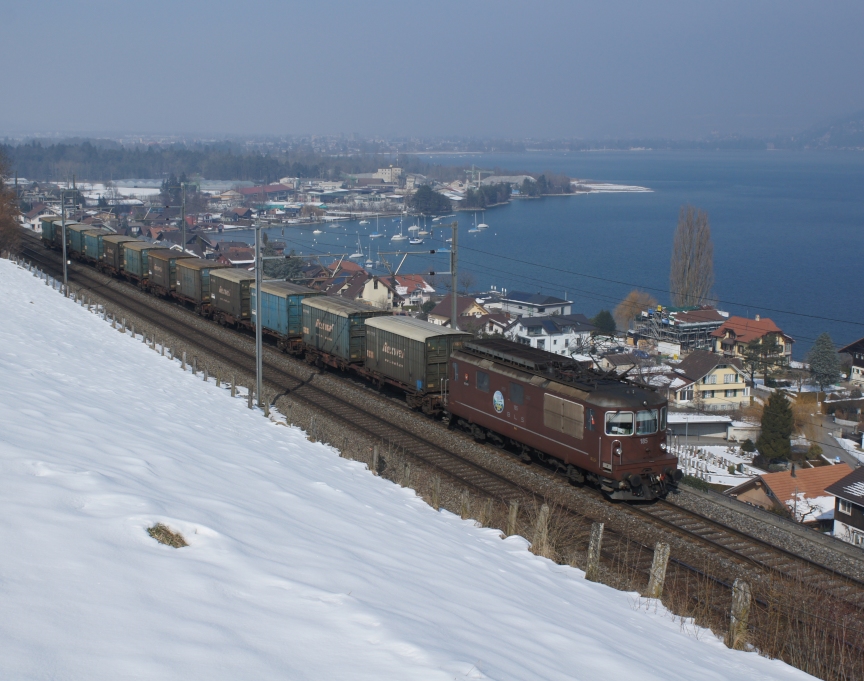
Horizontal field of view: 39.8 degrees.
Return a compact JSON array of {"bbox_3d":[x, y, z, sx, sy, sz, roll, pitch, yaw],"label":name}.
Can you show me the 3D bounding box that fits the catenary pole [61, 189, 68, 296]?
[{"bbox_3d":[-33.705,-8.969,109.687,0.320,9.653,0.320,-5,11,-27],"label":"catenary pole"}]

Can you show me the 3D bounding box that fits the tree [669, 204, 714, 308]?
[{"bbox_3d":[65.000,-16.512,299.000,11.000,34.300,10.000,2,10,12],"label":"tree"}]

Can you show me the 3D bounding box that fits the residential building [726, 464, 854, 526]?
[{"bbox_3d":[38.953,16.696,125.500,12.000,6.600,11.500,-4,11,-25],"label":"residential building"}]

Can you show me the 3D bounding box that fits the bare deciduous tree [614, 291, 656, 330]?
[{"bbox_3d":[54.720,-7.856,318.499,11.238,10.782,10.676,0,10,0],"label":"bare deciduous tree"}]

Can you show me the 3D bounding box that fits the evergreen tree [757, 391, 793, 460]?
[{"bbox_3d":[45.621,11.202,159.000,4.700,9.200,4.700,3,10,16],"label":"evergreen tree"}]

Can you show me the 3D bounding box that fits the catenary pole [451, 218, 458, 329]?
[{"bbox_3d":[1.255,-1.972,67.206,0.320,9.433,0.320,-5,11,-27],"label":"catenary pole"}]

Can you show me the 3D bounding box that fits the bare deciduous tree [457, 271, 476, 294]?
[{"bbox_3d":[11.301,-19.123,391.000,6.500,8.000,6.500,0,10,0],"label":"bare deciduous tree"}]

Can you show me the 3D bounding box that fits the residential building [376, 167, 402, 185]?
[{"bbox_3d":[-41.719,-165.779,1200.000,16.000,18.500,14.000,7,12,34],"label":"residential building"}]

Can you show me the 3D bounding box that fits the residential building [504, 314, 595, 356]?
[{"bbox_3d":[27.135,-1.240,268.961,18.500,8.428,10.700,-4,11,-24],"label":"residential building"}]

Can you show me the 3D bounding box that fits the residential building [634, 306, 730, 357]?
[{"bbox_3d":[59.538,-2.890,286.000,14.500,9.800,16.000,-5,11,-28],"label":"residential building"}]

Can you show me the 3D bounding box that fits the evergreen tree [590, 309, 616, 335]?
[{"bbox_3d":[44.441,-4.831,307.885,6.718,6.394,6.382,0,10,0],"label":"evergreen tree"}]

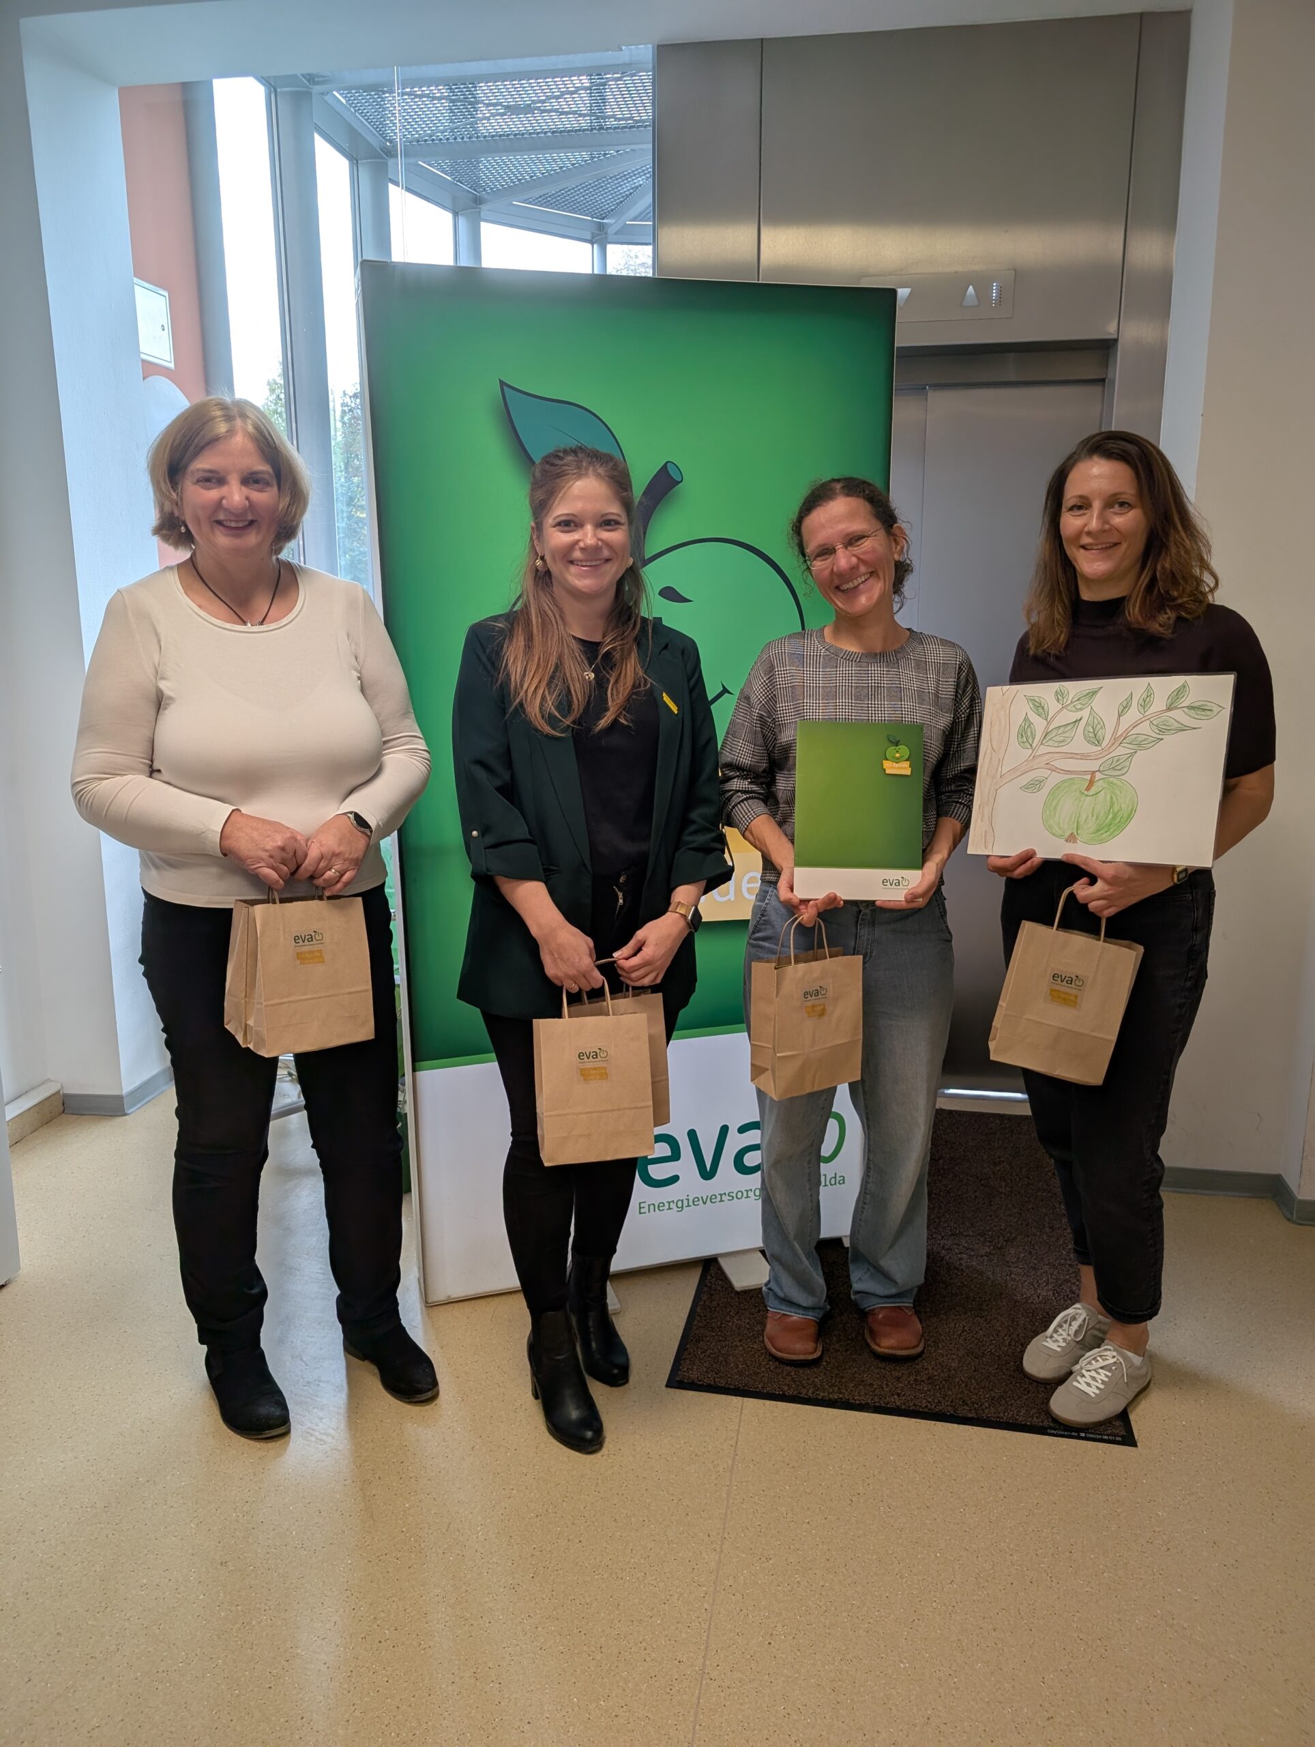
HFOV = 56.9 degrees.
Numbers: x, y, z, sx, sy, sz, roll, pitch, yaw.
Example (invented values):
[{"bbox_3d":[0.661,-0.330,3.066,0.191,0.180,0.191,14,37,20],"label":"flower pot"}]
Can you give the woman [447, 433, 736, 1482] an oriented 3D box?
[{"bbox_3d":[-0.112,0.146,2.080,0.490,1.685,0.410,-3,12,-15],"label":"woman"}]

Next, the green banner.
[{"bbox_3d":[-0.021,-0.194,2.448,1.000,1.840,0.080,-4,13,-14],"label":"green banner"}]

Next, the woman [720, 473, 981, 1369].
[{"bbox_3d":[0.351,0.130,2.260,0.480,1.640,0.380,1,11,5],"label":"woman"}]

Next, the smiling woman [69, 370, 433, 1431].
[{"bbox_3d":[-0.674,0.107,2.092,0.600,1.760,0.420,-6,13,-26],"label":"smiling woman"}]

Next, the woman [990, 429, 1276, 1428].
[{"bbox_3d":[0.811,0.124,2.112,0.500,1.705,0.410,8,14,35],"label":"woman"}]

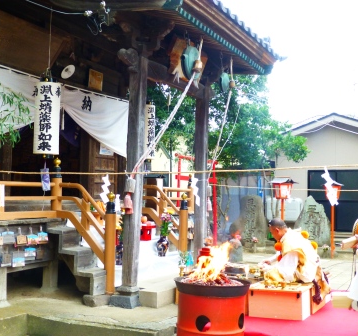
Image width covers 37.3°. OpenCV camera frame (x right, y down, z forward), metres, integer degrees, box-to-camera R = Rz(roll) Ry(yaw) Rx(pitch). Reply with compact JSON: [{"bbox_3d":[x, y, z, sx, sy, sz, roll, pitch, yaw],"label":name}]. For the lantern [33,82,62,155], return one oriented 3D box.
[{"bbox_3d":[-1.729,-0.650,6.965,0.335,0.954,0.335,1,-3,-8],"label":"lantern"}]

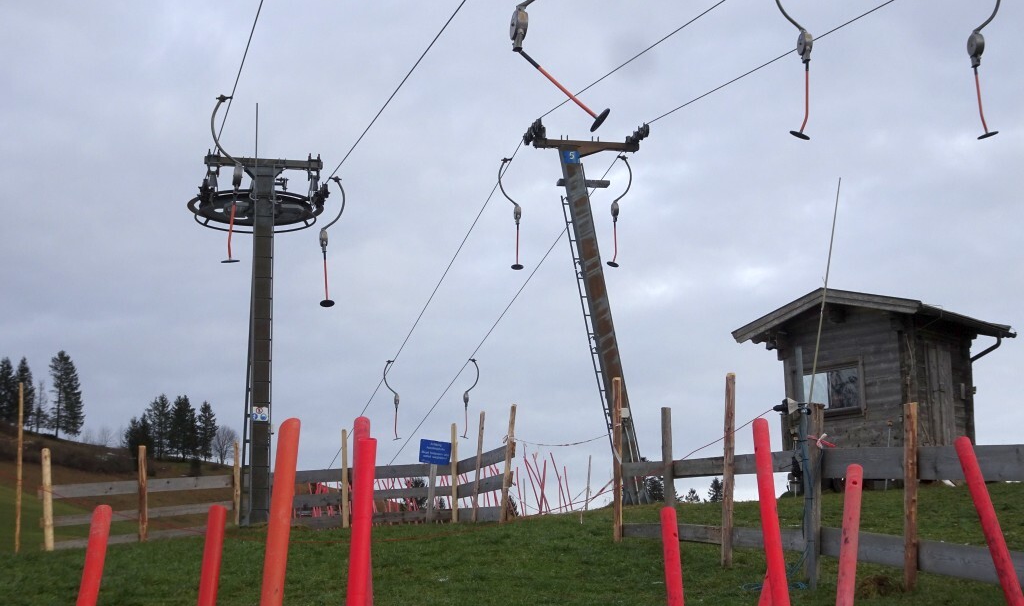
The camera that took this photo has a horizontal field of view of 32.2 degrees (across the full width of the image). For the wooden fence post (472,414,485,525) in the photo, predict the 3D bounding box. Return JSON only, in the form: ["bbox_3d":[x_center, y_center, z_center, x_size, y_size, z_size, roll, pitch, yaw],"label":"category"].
[{"bbox_3d":[-0.494,2.368,25.633,0.072,1.596,0.072,3,-10,1],"label":"wooden fence post"}]

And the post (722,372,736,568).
[{"bbox_3d":[1.960,1.497,16.046,0.085,1.752,0.085,2,-10,0],"label":"post"}]

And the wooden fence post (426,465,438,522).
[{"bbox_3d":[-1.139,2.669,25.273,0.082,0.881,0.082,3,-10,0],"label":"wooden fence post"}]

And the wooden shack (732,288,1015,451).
[{"bbox_3d":[5.271,1.324,25.733,3.200,2.800,2.650,-9,-13,42],"label":"wooden shack"}]

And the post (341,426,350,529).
[{"bbox_3d":[-2.389,2.504,25.317,0.078,1.402,0.078,-2,-10,0],"label":"post"}]

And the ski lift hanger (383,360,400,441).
[{"bbox_3d":[-3.663,2.989,54.515,0.480,2.500,0.400,2,-10,-13],"label":"ski lift hanger"}]

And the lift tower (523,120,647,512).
[{"bbox_3d":[1.183,0.140,28.900,1.900,6.162,1.000,1,-10,-12],"label":"lift tower"}]

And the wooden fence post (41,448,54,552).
[{"bbox_3d":[-7.303,3.093,27.935,0.140,1.627,0.140,-5,-10,-1],"label":"wooden fence post"}]

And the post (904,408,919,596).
[{"bbox_3d":[2.992,1.446,13.317,0.095,1.406,0.095,2,-10,0],"label":"post"}]

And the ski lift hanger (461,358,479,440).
[{"bbox_3d":[-0.983,2.206,41.000,0.380,1.867,0.280,1,-10,-12],"label":"ski lift hanger"}]

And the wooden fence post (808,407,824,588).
[{"bbox_3d":[2.334,1.478,13.618,0.110,1.422,0.110,2,-10,0],"label":"wooden fence post"}]

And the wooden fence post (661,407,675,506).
[{"bbox_3d":[1.550,1.757,17.621,0.095,1.446,0.095,-1,-10,0],"label":"wooden fence post"}]

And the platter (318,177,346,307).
[{"bbox_3d":[-3.353,-1.141,33.205,0.480,2.500,0.400,2,-10,-13],"label":"platter"}]

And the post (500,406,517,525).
[{"bbox_3d":[-0.052,2.258,24.937,0.082,1.650,0.082,6,-10,0],"label":"post"}]

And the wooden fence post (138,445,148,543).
[{"bbox_3d":[-6.192,3.220,29.836,0.120,1.634,0.120,-3,-10,0],"label":"wooden fence post"}]

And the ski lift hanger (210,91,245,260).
[{"bbox_3d":[-3.189,-1.384,19.900,0.380,1.851,0.280,1,-10,-12],"label":"ski lift hanger"}]

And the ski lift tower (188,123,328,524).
[{"bbox_3d":[-3.869,0.393,27.000,2.050,5.781,2.100,1,-10,-12],"label":"ski lift tower"}]

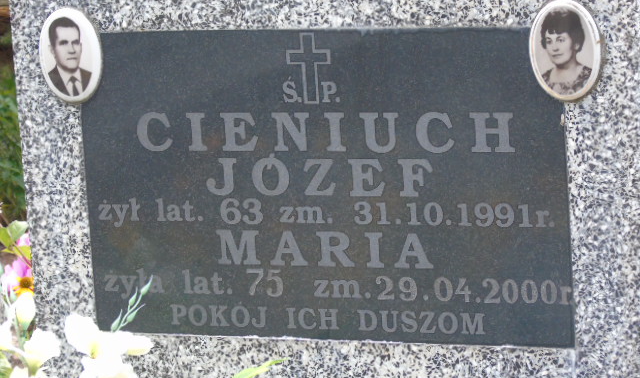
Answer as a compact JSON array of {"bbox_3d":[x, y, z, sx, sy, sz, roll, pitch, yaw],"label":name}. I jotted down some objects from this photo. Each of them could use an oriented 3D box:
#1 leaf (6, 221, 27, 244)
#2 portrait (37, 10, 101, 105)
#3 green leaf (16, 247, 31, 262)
[{"bbox_3d":[-0.388,0.055,3.370,0.028,0.030,0.014,-5,11,-6],"label":"leaf"},{"bbox_3d":[-0.300,-0.160,3.150,0.082,0.114,0.012,1,9,22],"label":"portrait"},{"bbox_3d":[-0.380,0.083,3.370,0.024,0.020,0.012,-5,11,-6],"label":"green leaf"}]

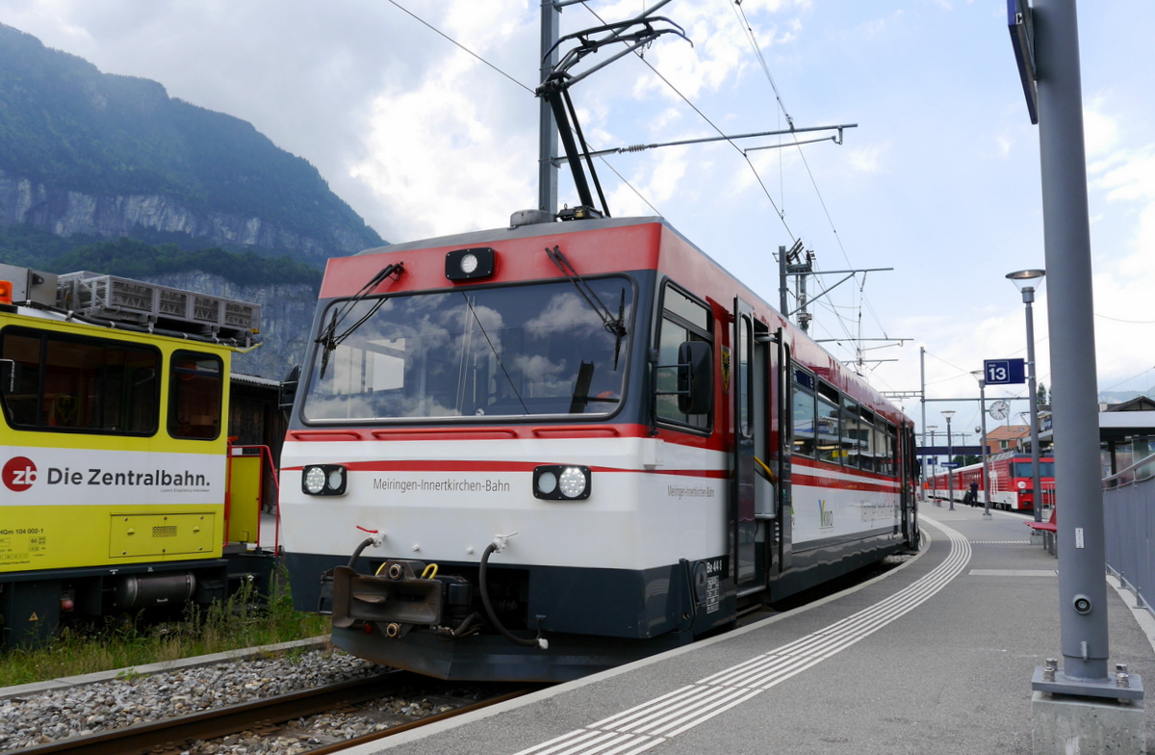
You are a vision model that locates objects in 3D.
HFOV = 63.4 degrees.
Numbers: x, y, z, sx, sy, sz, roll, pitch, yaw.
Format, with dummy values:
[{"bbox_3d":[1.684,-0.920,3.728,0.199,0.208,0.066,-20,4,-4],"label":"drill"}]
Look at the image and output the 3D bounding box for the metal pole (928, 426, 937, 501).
[{"bbox_3d":[25.109,6.125,65.823,0.200,5.270,0.200,1,-7,0],"label":"metal pole"}]

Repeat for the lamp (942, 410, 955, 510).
[{"bbox_3d":[20.102,4.483,50.352,0.800,5.300,0.800,1,-7,0],"label":"lamp"}]

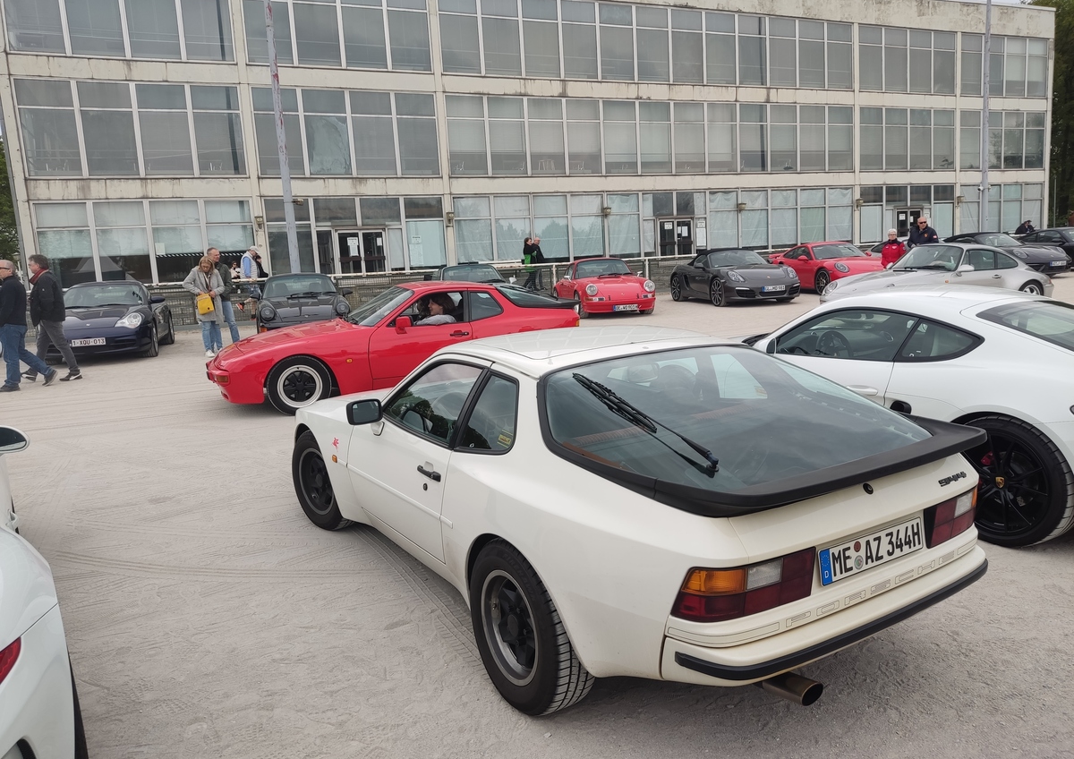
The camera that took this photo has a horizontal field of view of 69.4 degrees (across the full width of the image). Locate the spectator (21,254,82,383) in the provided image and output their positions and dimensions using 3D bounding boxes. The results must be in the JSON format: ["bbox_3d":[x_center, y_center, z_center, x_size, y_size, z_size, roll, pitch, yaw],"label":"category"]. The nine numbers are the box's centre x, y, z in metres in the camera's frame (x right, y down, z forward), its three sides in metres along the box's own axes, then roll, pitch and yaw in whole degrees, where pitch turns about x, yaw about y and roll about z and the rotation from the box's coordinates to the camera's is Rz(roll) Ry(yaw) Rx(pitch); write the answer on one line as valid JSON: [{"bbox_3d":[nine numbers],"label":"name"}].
[{"bbox_3d":[-7.036,-0.885,11.200,0.650,1.770,0.520,-7,10,-22],"label":"spectator"}]

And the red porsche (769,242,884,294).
[{"bbox_3d":[7.784,-3.004,20.650,1.890,1.300,4.480,-4,10,-9],"label":"red porsche"}]

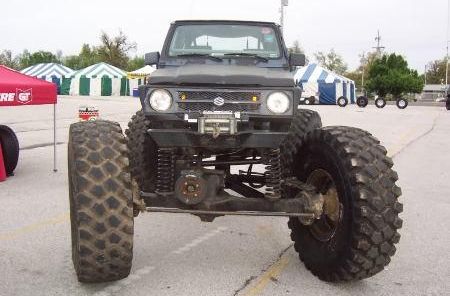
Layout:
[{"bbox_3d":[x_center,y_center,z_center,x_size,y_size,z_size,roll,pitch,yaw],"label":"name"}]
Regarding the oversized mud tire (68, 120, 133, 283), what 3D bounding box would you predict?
[{"bbox_3d":[-0.986,0.429,3.931,0.430,1.280,1.300,0,8,-12],"label":"oversized mud tire"}]

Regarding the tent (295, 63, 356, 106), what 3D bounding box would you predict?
[{"bbox_3d":[8.598,-6.032,44.735,6.100,3.700,6.100,6,9,30],"label":"tent"}]

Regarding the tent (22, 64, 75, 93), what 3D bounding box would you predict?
[{"bbox_3d":[-21.078,-8.293,57.126,7.000,3.500,4.800,5,8,25],"label":"tent"}]

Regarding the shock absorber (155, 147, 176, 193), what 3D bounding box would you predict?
[{"bbox_3d":[-0.456,0.130,3.760,0.140,0.440,0.140,1,7,0],"label":"shock absorber"}]

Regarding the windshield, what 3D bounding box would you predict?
[{"bbox_3d":[-0.002,-1.075,4.880,1.160,0.450,0.060,2,-22,2],"label":"windshield"}]

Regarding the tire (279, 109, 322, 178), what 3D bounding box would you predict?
[{"bbox_3d":[1.028,0.151,6.365,0.430,1.280,1.300,3,8,13],"label":"tire"}]

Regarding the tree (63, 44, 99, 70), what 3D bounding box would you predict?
[{"bbox_3d":[-26.400,-14.700,88.000,6.800,8.800,6.800,1,7,0],"label":"tree"}]

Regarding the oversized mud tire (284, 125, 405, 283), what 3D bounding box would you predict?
[{"bbox_3d":[0.951,0.459,4.047,0.430,1.280,1.300,-1,8,-14],"label":"oversized mud tire"}]

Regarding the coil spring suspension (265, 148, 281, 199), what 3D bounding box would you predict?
[{"bbox_3d":[0.373,0.160,3.673,0.120,0.460,0.120,1,7,0],"label":"coil spring suspension"}]

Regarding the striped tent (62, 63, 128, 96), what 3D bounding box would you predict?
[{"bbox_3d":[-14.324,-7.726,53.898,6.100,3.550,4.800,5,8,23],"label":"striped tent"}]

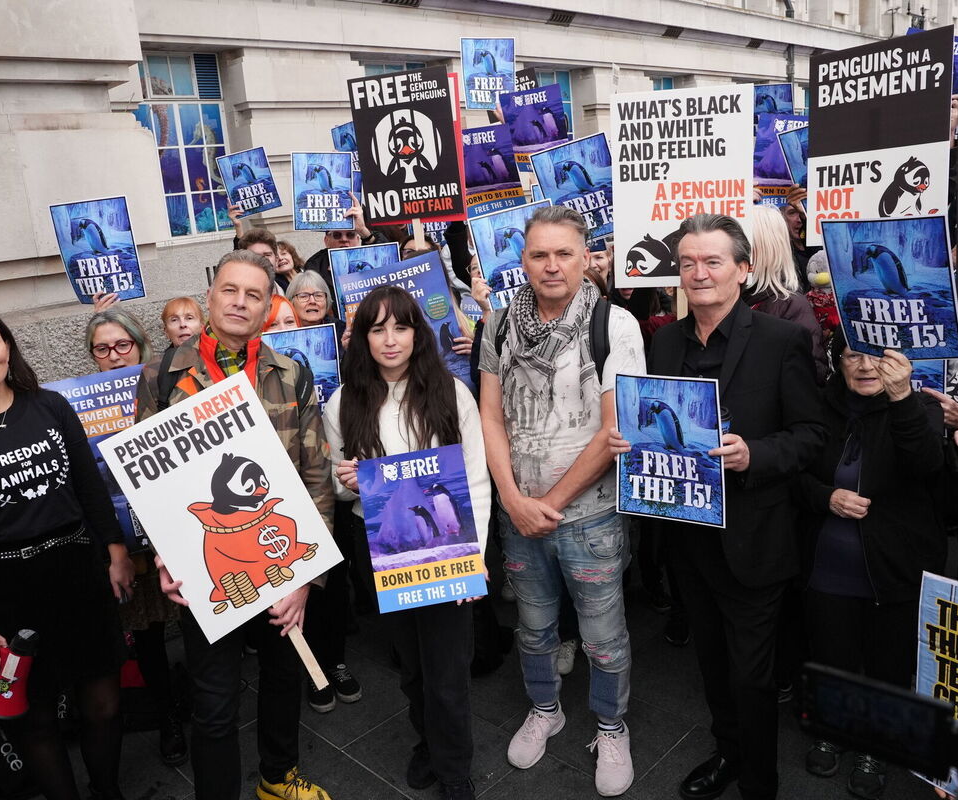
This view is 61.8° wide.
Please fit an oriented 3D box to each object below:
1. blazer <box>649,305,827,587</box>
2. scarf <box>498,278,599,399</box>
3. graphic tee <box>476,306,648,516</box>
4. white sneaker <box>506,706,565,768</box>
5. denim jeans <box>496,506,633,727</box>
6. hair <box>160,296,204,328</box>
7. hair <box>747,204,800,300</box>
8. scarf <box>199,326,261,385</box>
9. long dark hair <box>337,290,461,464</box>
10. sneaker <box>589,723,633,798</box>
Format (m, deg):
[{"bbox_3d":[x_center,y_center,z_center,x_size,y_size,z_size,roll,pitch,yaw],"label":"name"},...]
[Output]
[{"bbox_3d":[0.763,0.113,2.359,0.540,0.780,0.360,2,14,27],"label":"blazer"},{"bbox_3d":[0.212,-0.149,2.237,0.270,0.320,0.230,-3,13,8],"label":"scarf"},{"bbox_3d":[0.253,0.016,2.357,0.480,0.620,0.280,-3,13,10],"label":"graphic tee"},{"bbox_3d":[0.187,1.122,2.704,0.110,0.110,0.280,4,16,35],"label":"white sneaker"},{"bbox_3d":[0.306,0.661,2.555,0.380,0.830,0.270,-2,13,14],"label":"denim jeans"},{"bbox_3d":[-1.304,-0.370,3.509,0.190,0.165,0.200,-9,13,-15],"label":"hair"},{"bbox_3d":[1.089,-0.557,3.024,0.220,0.330,0.220,-2,13,15],"label":"hair"},{"bbox_3d":[-0.712,-0.098,2.291,0.180,0.200,0.160,-8,13,-14],"label":"scarf"},{"bbox_3d":[-0.233,-0.080,2.295,0.330,0.460,0.260,-7,13,-6],"label":"long dark hair"},{"bbox_3d":[0.434,1.131,2.567,0.110,0.110,0.280,-3,13,9],"label":"sneaker"}]

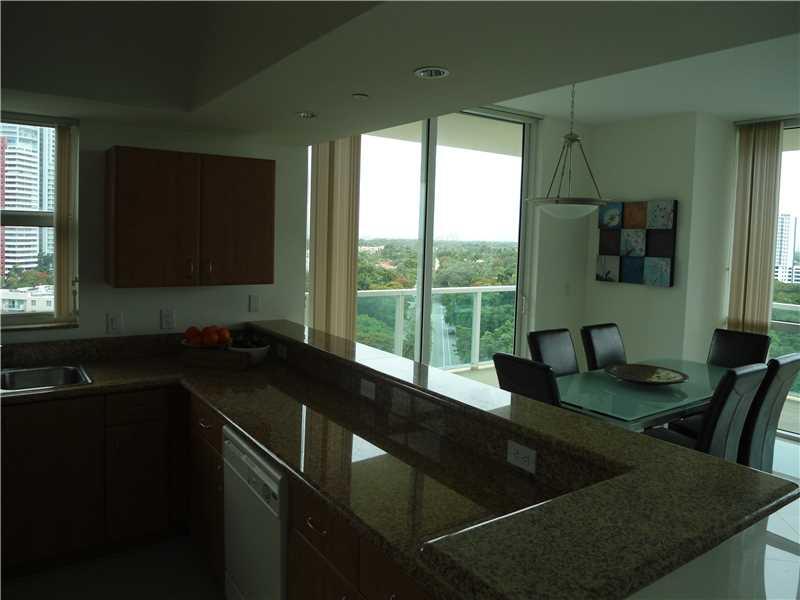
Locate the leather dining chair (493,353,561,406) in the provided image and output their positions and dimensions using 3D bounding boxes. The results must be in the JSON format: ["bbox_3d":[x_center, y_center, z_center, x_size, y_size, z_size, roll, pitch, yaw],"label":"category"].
[{"bbox_3d":[0.895,0.829,3.542,0.580,1.000,0.440,-3,8,-34],"label":"leather dining chair"}]

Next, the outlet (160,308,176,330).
[{"bbox_3d":[-1.432,0.127,3.701,0.080,0.120,0.012,-3,8,-34],"label":"outlet"}]

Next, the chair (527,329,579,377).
[{"bbox_3d":[1.248,0.764,4.218,0.440,1.000,0.580,-3,8,-34],"label":"chair"}]

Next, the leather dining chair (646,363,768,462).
[{"bbox_3d":[1.781,0.842,3.622,0.440,1.000,0.580,-3,8,-34],"label":"leather dining chair"}]

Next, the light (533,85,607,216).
[{"bbox_3d":[0.996,-0.911,3.508,0.470,0.860,0.470,-3,8,-34],"label":"light"}]

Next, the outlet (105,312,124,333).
[{"bbox_3d":[-1.672,0.139,3.537,0.085,0.120,0.012,-3,8,-34],"label":"outlet"}]

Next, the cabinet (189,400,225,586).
[{"bbox_3d":[-0.645,0.864,2.951,0.600,0.760,0.510,-3,8,-34],"label":"cabinet"}]

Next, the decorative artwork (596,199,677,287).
[{"bbox_3d":[2.066,-0.512,5.356,0.040,0.740,0.780,-3,8,-34],"label":"decorative artwork"}]

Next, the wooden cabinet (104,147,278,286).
[{"bbox_3d":[-1.235,-0.473,3.572,0.900,0.750,0.330,-3,8,-34],"label":"wooden cabinet"}]

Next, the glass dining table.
[{"bbox_3d":[1.677,0.921,4.027,1.830,0.750,0.880,-3,8,-34],"label":"glass dining table"}]

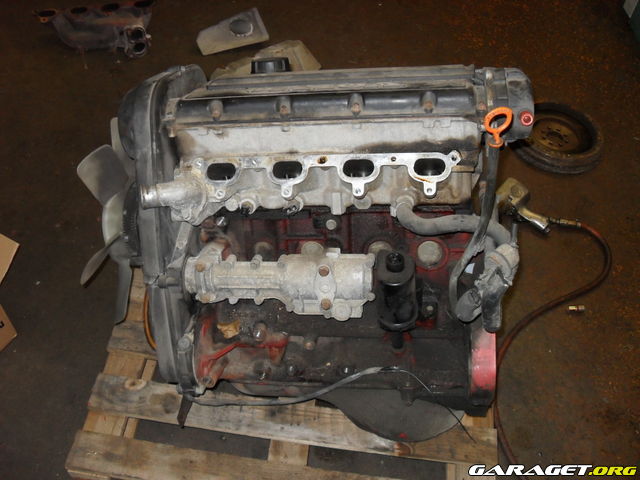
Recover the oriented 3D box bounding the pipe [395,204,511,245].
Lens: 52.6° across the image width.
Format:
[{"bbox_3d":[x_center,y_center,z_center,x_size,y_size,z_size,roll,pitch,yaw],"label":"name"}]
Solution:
[{"bbox_3d":[0.202,-0.024,0.985,0.178,0.064,0.060,0,20,11],"label":"pipe"}]

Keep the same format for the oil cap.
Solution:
[{"bbox_3d":[-0.083,-0.291,1.095,0.064,0.030,0.064,-3,19,1],"label":"oil cap"}]

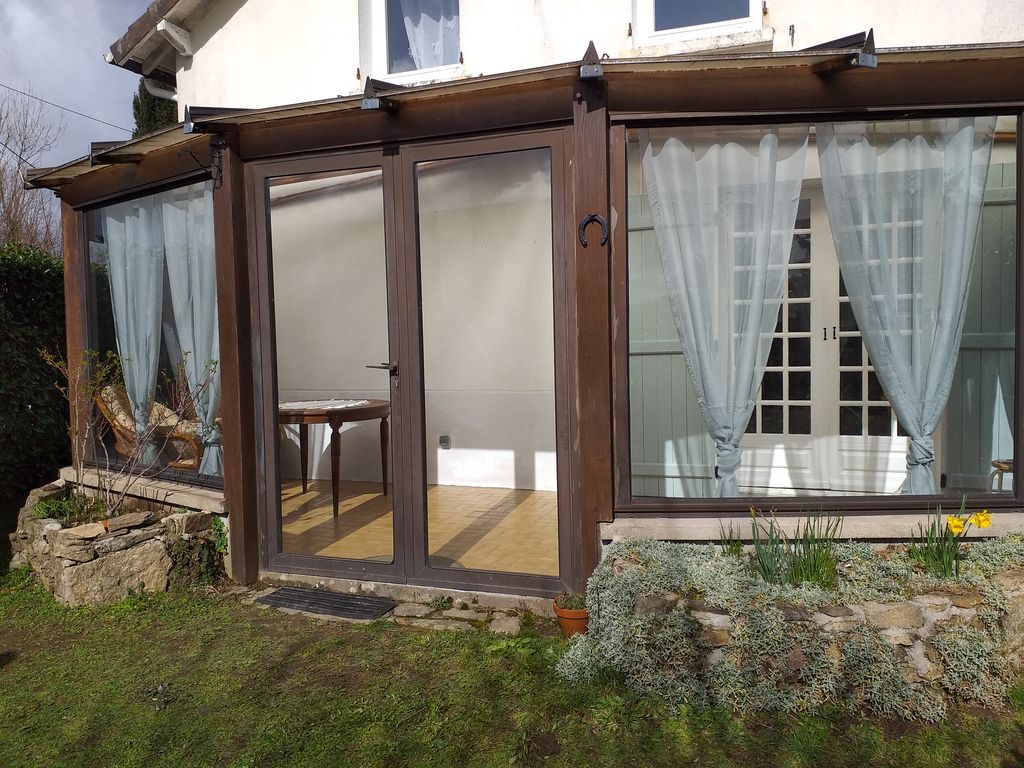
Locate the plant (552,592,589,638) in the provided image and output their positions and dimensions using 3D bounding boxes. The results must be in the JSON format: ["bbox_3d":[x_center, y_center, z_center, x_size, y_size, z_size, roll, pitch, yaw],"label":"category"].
[{"bbox_3d":[0.266,1.021,3.375,0.178,0.195,0.178,0,3,19],"label":"plant"}]

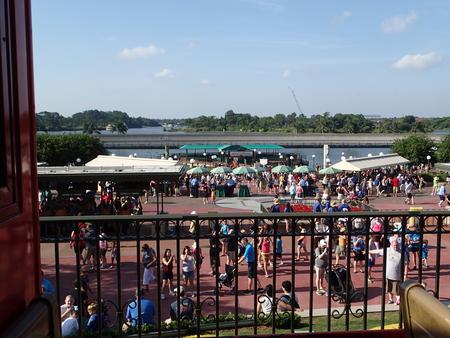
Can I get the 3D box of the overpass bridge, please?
[{"bbox_3d":[13.490,-8.360,135.000,104.000,4.200,8.000,0,6,0],"label":"overpass bridge"}]

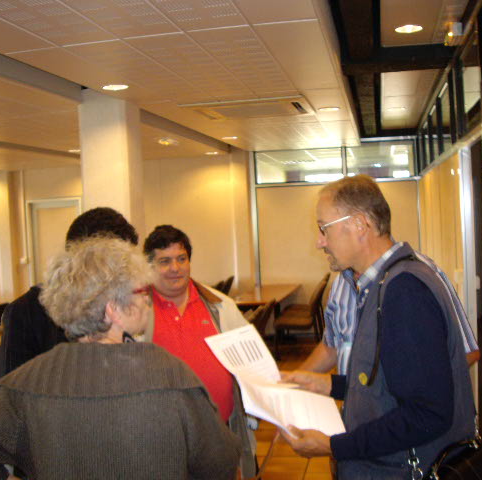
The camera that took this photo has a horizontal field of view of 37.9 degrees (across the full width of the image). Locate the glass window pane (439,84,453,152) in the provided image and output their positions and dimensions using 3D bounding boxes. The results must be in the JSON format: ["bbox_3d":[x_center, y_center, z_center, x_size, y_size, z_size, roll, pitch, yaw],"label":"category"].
[{"bbox_3d":[1.639,-0.967,5.649,0.050,0.490,0.750,-2,2,11],"label":"glass window pane"}]

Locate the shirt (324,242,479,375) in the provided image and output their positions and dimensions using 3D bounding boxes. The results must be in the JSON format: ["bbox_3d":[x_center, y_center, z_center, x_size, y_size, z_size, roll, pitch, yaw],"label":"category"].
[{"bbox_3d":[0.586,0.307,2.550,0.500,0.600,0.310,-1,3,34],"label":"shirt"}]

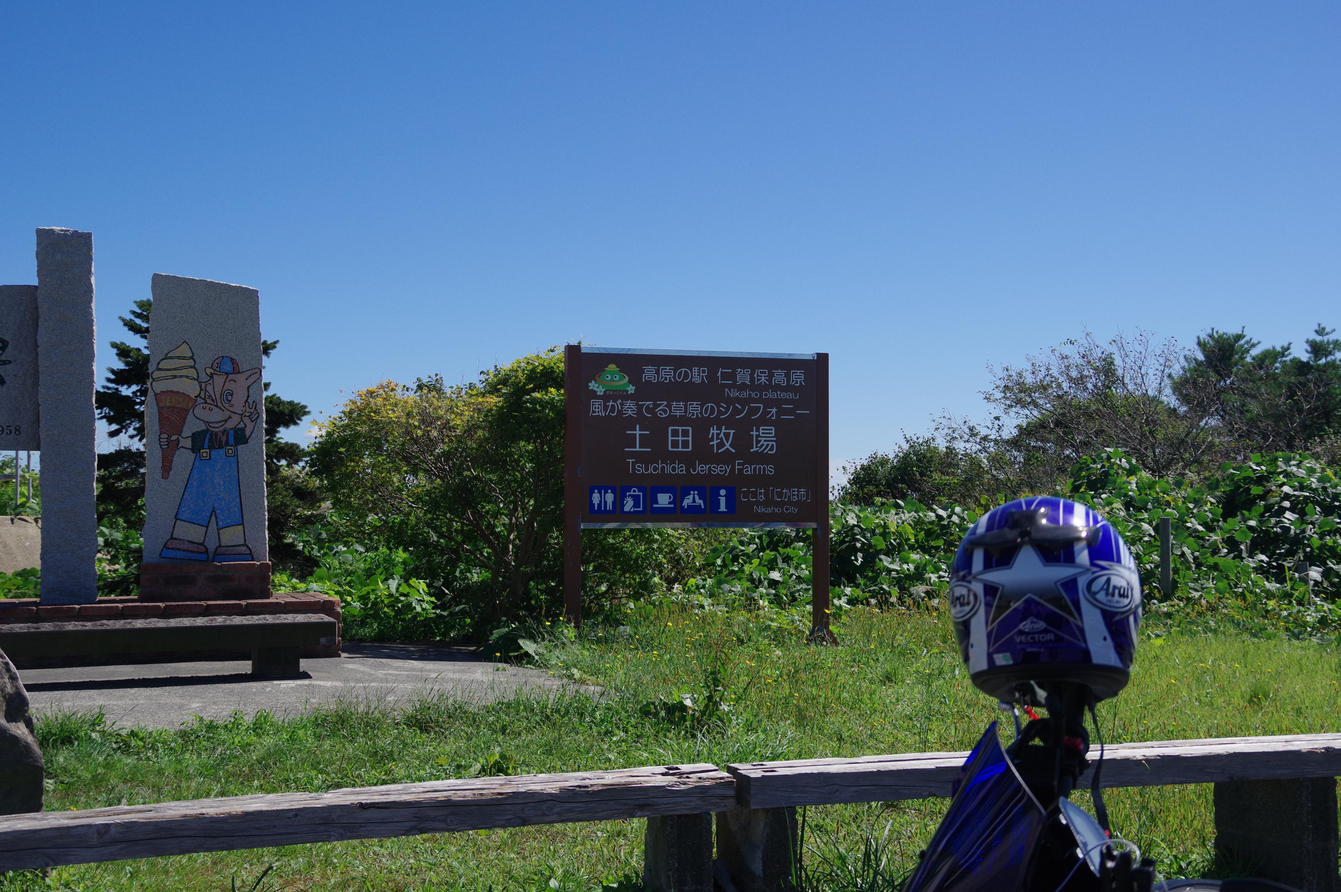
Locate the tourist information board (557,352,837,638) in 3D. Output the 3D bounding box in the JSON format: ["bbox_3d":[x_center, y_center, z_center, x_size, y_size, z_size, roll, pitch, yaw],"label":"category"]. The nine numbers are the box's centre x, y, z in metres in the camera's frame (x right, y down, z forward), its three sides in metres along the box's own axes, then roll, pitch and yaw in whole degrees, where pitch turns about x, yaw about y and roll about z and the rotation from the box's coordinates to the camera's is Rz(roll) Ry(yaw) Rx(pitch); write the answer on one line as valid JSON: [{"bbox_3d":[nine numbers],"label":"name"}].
[{"bbox_3d":[0.203,0.354,12.541,2.000,2.140,0.100,1,-2,-16],"label":"tourist information board"}]

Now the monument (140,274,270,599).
[{"bbox_3d":[-2.695,-0.037,9.911,0.720,1.840,0.340,1,-2,-21],"label":"monument"}]

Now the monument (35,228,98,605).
[{"bbox_3d":[-3.363,-0.156,9.552,0.315,2.050,0.280,1,-2,-21],"label":"monument"}]

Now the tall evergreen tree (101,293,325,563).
[{"bbox_3d":[-4.154,-0.037,15.000,2.150,2.800,2.150,0,-2,0],"label":"tall evergreen tree"}]

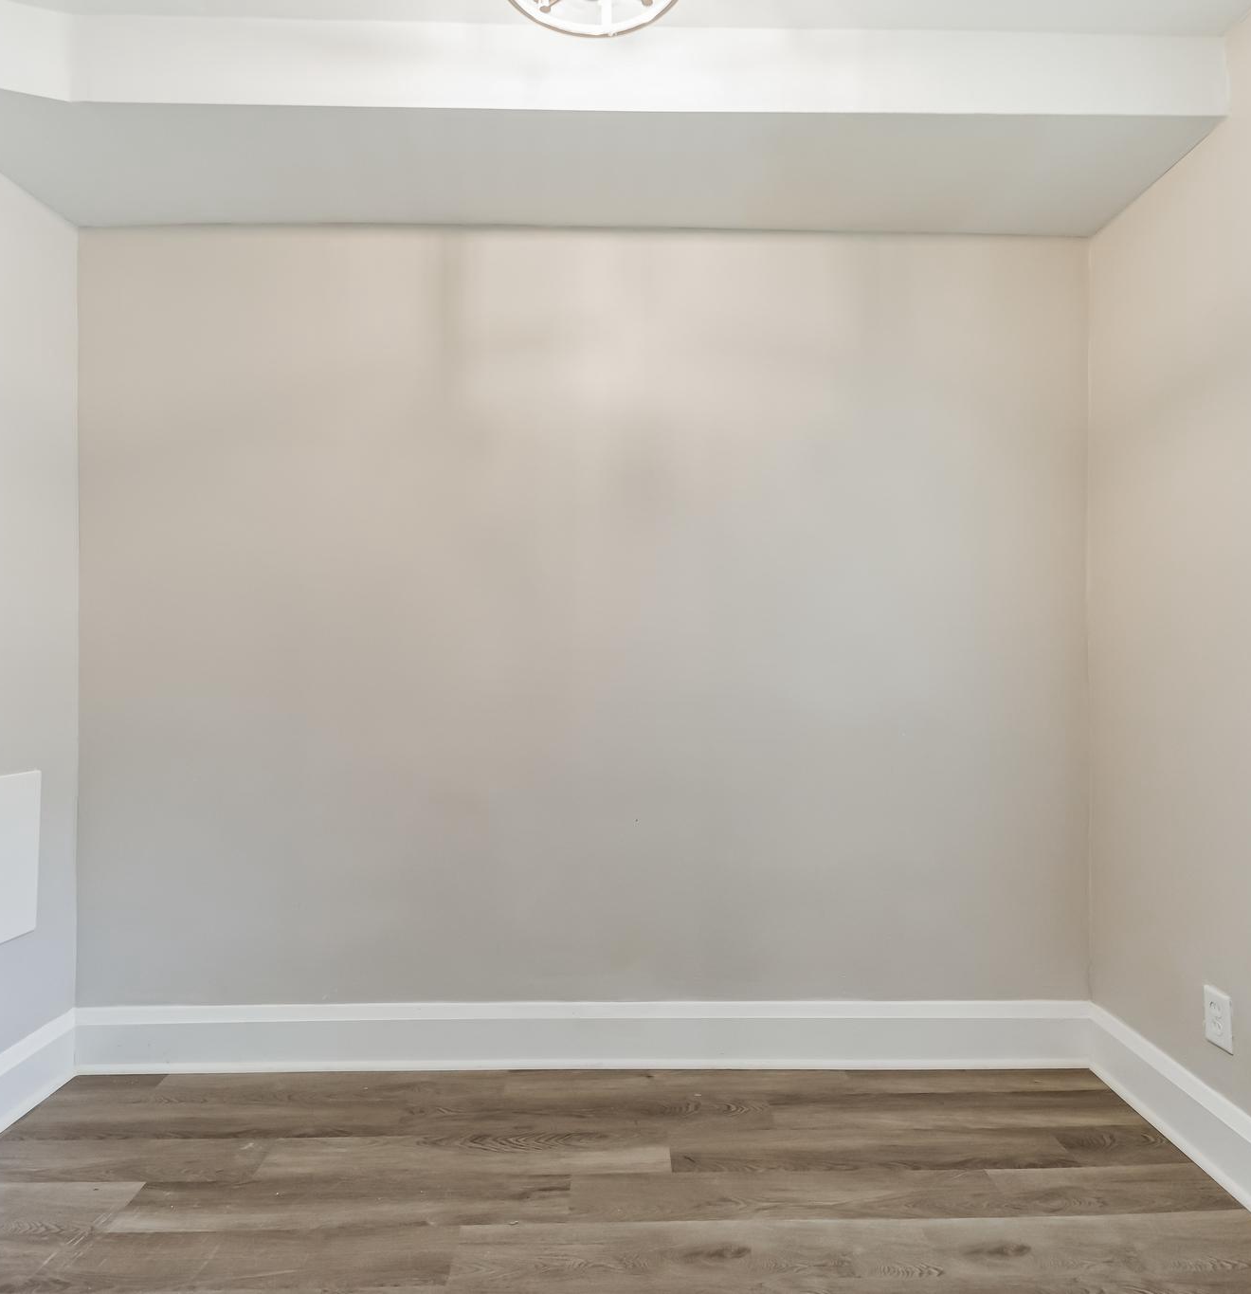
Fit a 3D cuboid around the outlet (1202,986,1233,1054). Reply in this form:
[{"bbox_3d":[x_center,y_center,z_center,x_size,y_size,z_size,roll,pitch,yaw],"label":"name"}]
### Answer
[{"bbox_3d":[1.250,0.785,1.590,0.010,0.116,0.072,0,0,1],"label":"outlet"}]

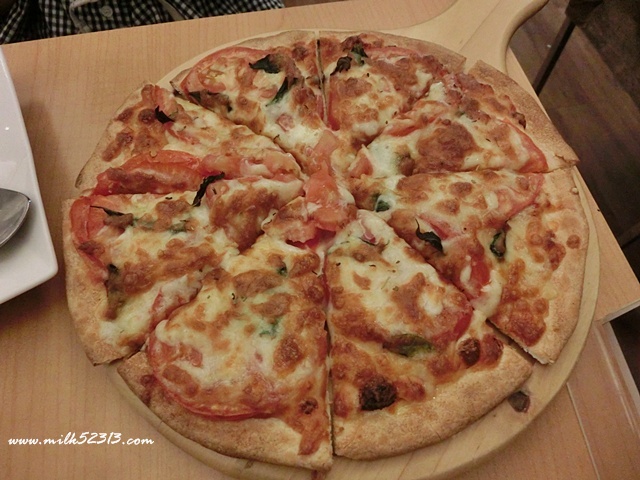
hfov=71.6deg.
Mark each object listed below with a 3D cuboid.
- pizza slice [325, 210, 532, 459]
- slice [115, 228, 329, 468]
[{"bbox_3d":[0.035,0.036,0.234,0.105,0.022,0.137,-19,59,-9],"label":"pizza slice"},{"bbox_3d":[-0.026,0.038,0.235,0.115,0.022,0.139,18,61,14],"label":"slice"}]

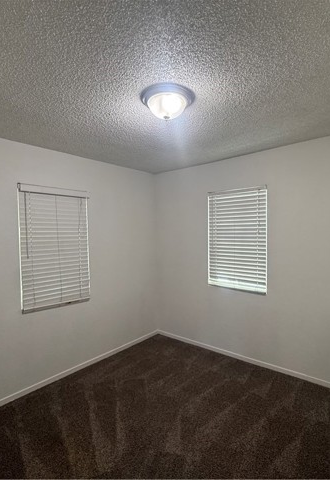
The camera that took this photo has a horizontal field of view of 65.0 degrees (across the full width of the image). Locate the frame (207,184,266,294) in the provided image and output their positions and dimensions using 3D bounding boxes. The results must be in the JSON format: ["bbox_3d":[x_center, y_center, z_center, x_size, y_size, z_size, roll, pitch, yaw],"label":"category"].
[{"bbox_3d":[0.839,-0.004,3.106,0.755,1.220,0.060,0,2,40],"label":"frame"}]

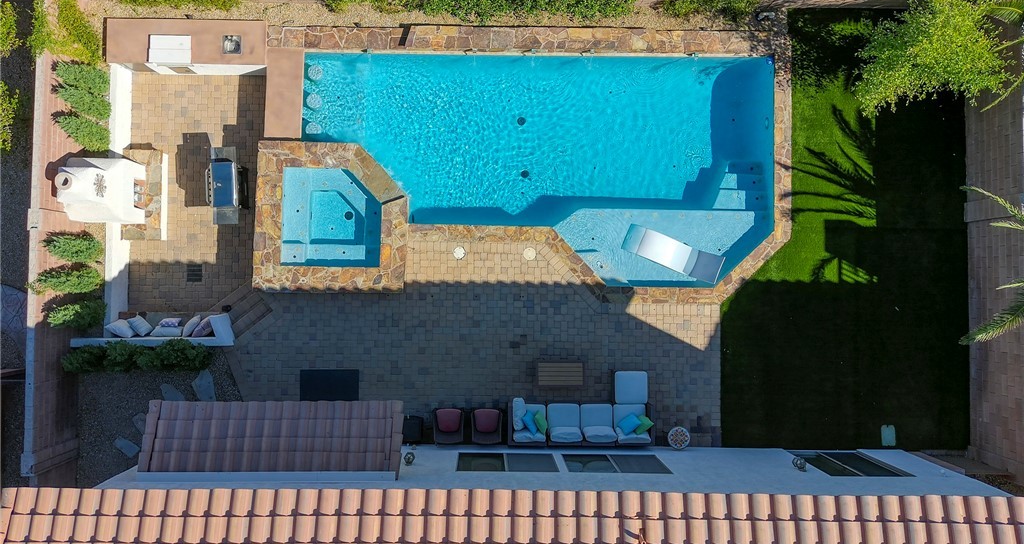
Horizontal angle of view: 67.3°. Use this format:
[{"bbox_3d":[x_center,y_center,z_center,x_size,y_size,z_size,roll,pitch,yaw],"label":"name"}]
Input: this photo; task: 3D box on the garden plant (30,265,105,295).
[{"bbox_3d":[-8.701,0.147,15.092,0.947,1.628,0.585,1,90,-3],"label":"garden plant"}]

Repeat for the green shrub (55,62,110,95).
[{"bbox_3d":[-8.470,-3.814,15.250,0.686,1.395,0.499,1,90,-3],"label":"green shrub"}]

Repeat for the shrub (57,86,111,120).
[{"bbox_3d":[-8.449,-3.320,15.247,0.639,1.395,0.580,1,90,-3],"label":"shrub"}]

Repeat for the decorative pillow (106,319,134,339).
[{"bbox_3d":[-8.038,1.143,15.850,0.470,0.150,0.450,31,44,-2],"label":"decorative pillow"}]

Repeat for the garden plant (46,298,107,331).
[{"bbox_3d":[-8.550,0.835,15.187,0.742,1.442,0.625,1,90,-3],"label":"garden plant"}]

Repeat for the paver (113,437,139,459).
[{"bbox_3d":[-7.945,3.595,15.896,0.500,0.050,0.270,44,88,-2],"label":"paver"}]

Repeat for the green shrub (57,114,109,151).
[{"bbox_3d":[-8.466,-2.748,15.242,0.587,1.395,0.653,1,90,-3],"label":"green shrub"}]

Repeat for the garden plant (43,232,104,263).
[{"bbox_3d":[-8.583,-0.479,15.149,0.737,1.534,0.584,1,90,-3],"label":"garden plant"}]

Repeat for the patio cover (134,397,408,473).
[{"bbox_3d":[-4.159,2.858,13.477,4.450,0.750,1.200,1,90,-3],"label":"patio cover"}]

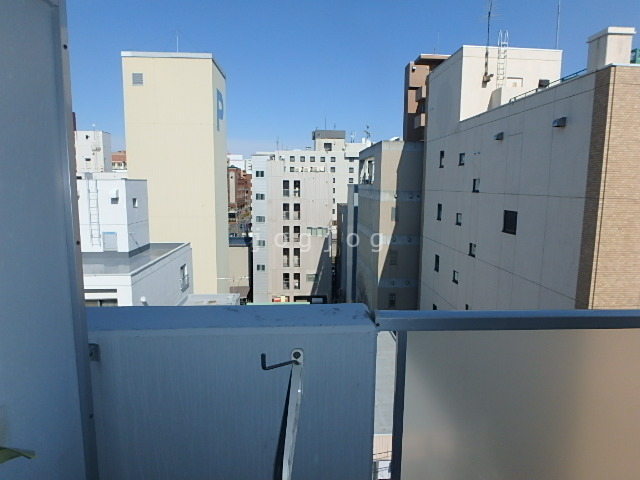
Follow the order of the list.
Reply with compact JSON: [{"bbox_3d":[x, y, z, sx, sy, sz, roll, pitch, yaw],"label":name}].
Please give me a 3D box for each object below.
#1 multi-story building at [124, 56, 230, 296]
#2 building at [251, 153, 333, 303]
[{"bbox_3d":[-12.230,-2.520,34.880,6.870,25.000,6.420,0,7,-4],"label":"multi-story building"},{"bbox_3d":[-4.170,-0.970,61.030,11.180,23.190,13.000,0,8,-3],"label":"building"}]

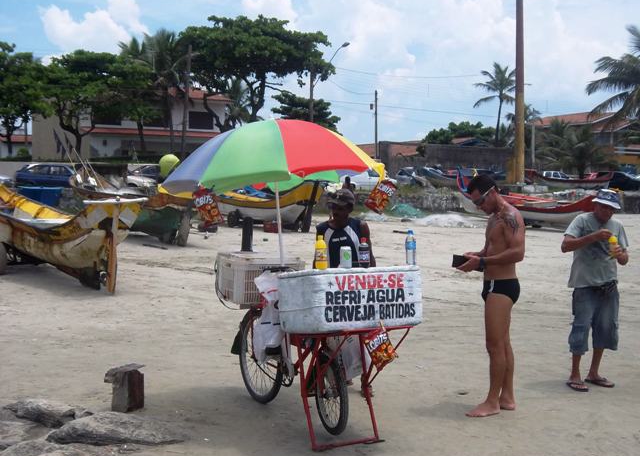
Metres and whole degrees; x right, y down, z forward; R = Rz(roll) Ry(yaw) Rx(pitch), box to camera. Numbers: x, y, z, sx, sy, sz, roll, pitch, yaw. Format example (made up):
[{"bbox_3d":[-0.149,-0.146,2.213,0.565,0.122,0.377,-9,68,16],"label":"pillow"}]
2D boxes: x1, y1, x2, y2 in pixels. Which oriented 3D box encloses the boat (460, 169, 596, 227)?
[{"bbox_3d":[6.500,-0.916,27.990,2.000,1.800,6.800,-2,3,-30],"label":"boat"}]

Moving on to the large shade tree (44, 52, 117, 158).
[{"bbox_3d":[-19.373,-9.787,70.000,6.600,9.100,6.300,0,2,0],"label":"large shade tree"}]

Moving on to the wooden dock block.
[{"bbox_3d":[-1.388,1.138,6.200,0.170,0.310,0.250,1,2,32],"label":"wooden dock block"}]

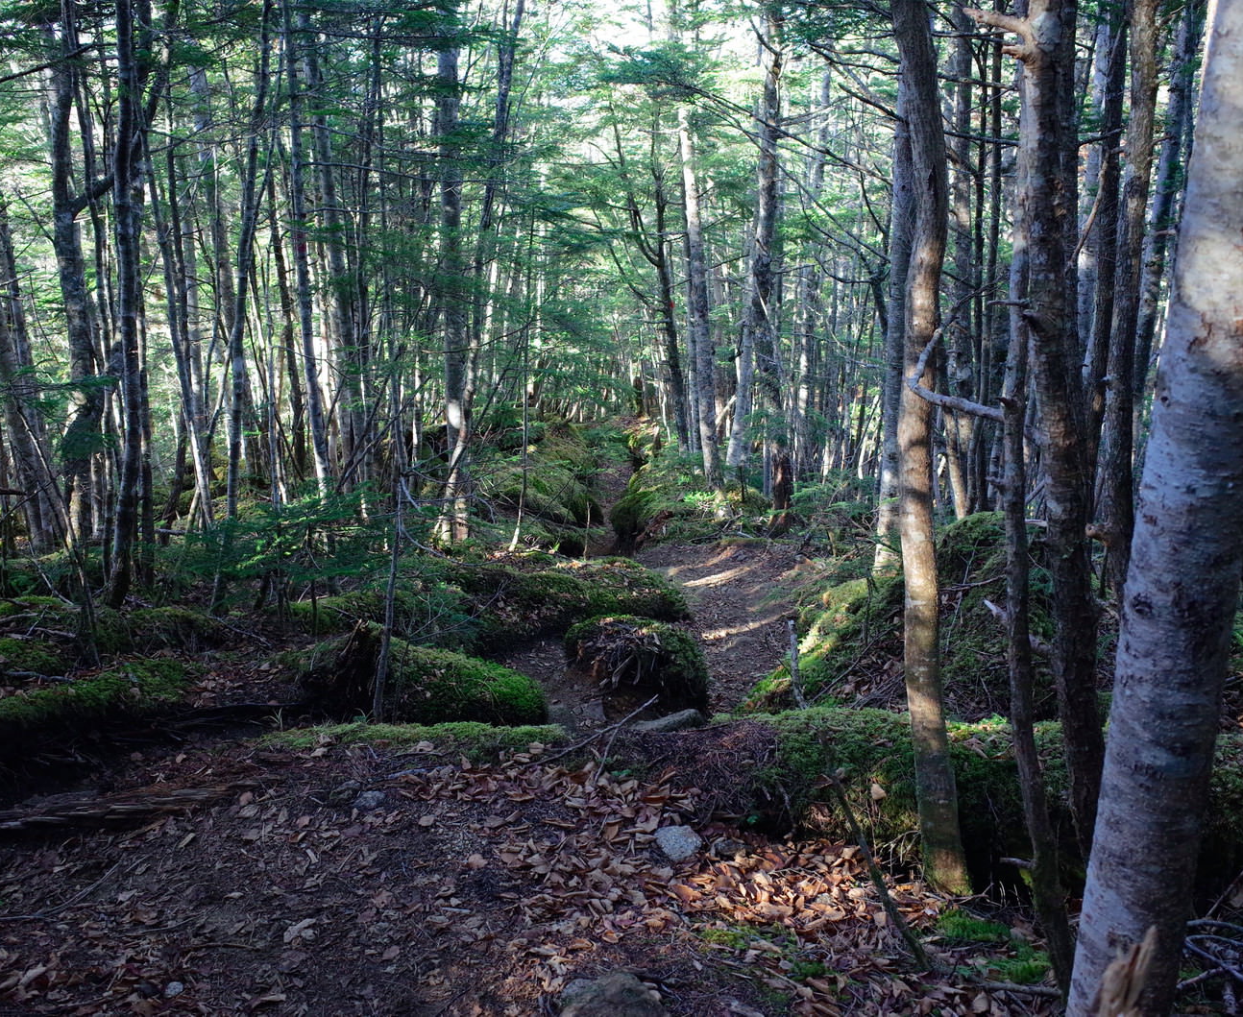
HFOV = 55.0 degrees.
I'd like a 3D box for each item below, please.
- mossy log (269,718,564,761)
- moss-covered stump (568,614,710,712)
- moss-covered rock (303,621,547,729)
[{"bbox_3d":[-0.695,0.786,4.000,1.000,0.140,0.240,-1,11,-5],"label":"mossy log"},{"bbox_3d":[0.073,0.701,5.350,0.630,0.420,0.550,-1,11,0],"label":"moss-covered stump"},{"bbox_3d":[-0.798,0.693,4.900,0.974,0.380,0.701,0,12,0],"label":"moss-covered rock"}]

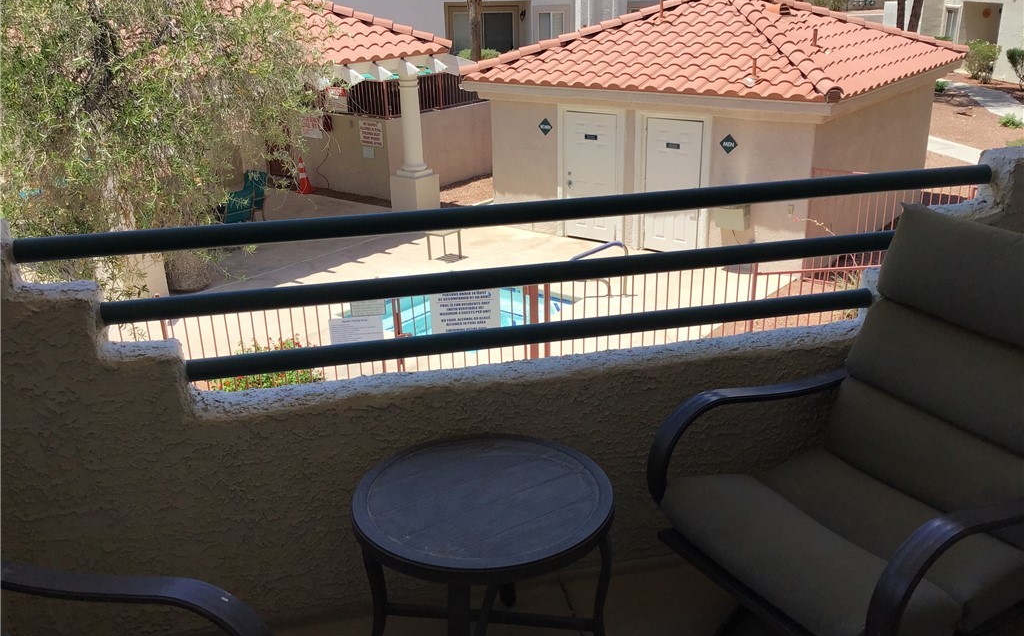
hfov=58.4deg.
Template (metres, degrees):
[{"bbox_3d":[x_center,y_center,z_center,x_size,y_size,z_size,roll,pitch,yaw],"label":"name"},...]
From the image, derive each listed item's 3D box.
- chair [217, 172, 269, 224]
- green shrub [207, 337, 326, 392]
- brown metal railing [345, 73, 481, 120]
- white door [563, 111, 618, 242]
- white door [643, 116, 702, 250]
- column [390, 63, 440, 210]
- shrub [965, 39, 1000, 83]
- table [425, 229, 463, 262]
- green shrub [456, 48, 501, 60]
[{"bbox_3d":[-4.612,-1.954,15.748,0.680,0.950,0.800,-12,23,-25],"label":"chair"},{"bbox_3d":[-2.565,0.579,9.568,1.200,0.580,0.800,-6,21,-10],"label":"green shrub"},{"bbox_3d":[-1.899,-4.568,18.262,1.350,0.700,2.900,14,26,35],"label":"brown metal railing"},{"bbox_3d":[1.271,-2.225,14.550,0.910,2.030,0.060,14,26,35],"label":"white door"},{"bbox_3d":[2.413,-1.939,13.731,0.910,2.030,0.060,14,26,35],"label":"white door"},{"bbox_3d":[-1.752,-2.992,15.952,0.610,2.600,0.610,14,26,35],"label":"column"},{"bbox_3d":[15.649,-8.548,30.500,1.200,1.350,1.150,9,23,25],"label":"shrub"},{"bbox_3d":[-1.034,-1.106,14.005,0.430,0.450,0.420,14,26,35],"label":"table"},{"bbox_3d":[-0.968,-7.268,26.500,1.350,1.000,1.100,-2,21,0],"label":"green shrub"}]

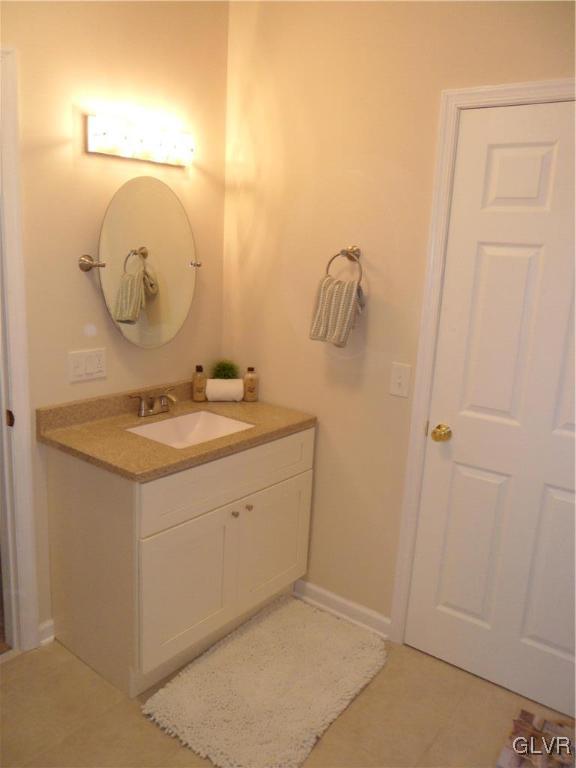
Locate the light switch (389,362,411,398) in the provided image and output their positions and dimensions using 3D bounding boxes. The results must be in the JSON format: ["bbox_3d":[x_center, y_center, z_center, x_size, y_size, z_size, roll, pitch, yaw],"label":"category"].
[{"bbox_3d":[0.421,-0.011,2.253,0.075,0.123,0.009,12,15,36],"label":"light switch"}]

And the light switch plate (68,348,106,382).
[{"bbox_3d":[-0.769,-0.072,2.318,0.009,0.115,0.160,12,16,37],"label":"light switch plate"}]

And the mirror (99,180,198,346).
[{"bbox_3d":[-0.545,-0.471,2.382,0.022,0.668,0.487,10,15,37],"label":"mirror"}]

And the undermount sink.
[{"bbox_3d":[-0.378,0.236,2.360,0.305,0.135,0.400,12,16,37],"label":"undermount sink"}]

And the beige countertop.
[{"bbox_3d":[-0.386,0.131,2.324,0.560,0.117,0.929,12,15,36],"label":"beige countertop"}]

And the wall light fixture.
[{"bbox_3d":[-0.560,-0.916,2.285,0.085,0.130,0.500,12,16,37],"label":"wall light fixture"}]

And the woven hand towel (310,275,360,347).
[{"bbox_3d":[0.188,-0.277,2.279,0.170,0.255,0.115,12,15,36],"label":"woven hand towel"}]

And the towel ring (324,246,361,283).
[{"bbox_3d":[0.228,-0.434,2.287,0.160,0.180,0.075,12,15,36],"label":"towel ring"}]

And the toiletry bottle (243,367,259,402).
[{"bbox_3d":[-0.169,0.009,2.684,0.055,0.156,0.048,1,12,-6],"label":"toiletry bottle"}]

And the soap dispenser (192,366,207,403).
[{"bbox_3d":[-0.387,0.001,2.657,0.057,0.162,0.048,1,12,-6],"label":"soap dispenser"}]

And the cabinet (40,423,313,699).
[{"bbox_3d":[-0.418,0.598,2.501,0.570,0.832,0.932,12,16,37],"label":"cabinet"}]

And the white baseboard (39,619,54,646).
[{"bbox_3d":[-0.924,0.961,2.302,0.016,0.094,0.060,12,15,36],"label":"white baseboard"}]

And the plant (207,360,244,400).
[{"bbox_3d":[-0.294,-0.025,2.793,0.168,0.196,0.120,0,13,-11],"label":"plant"}]

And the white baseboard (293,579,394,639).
[{"bbox_3d":[0.230,0.980,2.646,0.520,0.084,0.018,12,16,37],"label":"white baseboard"}]

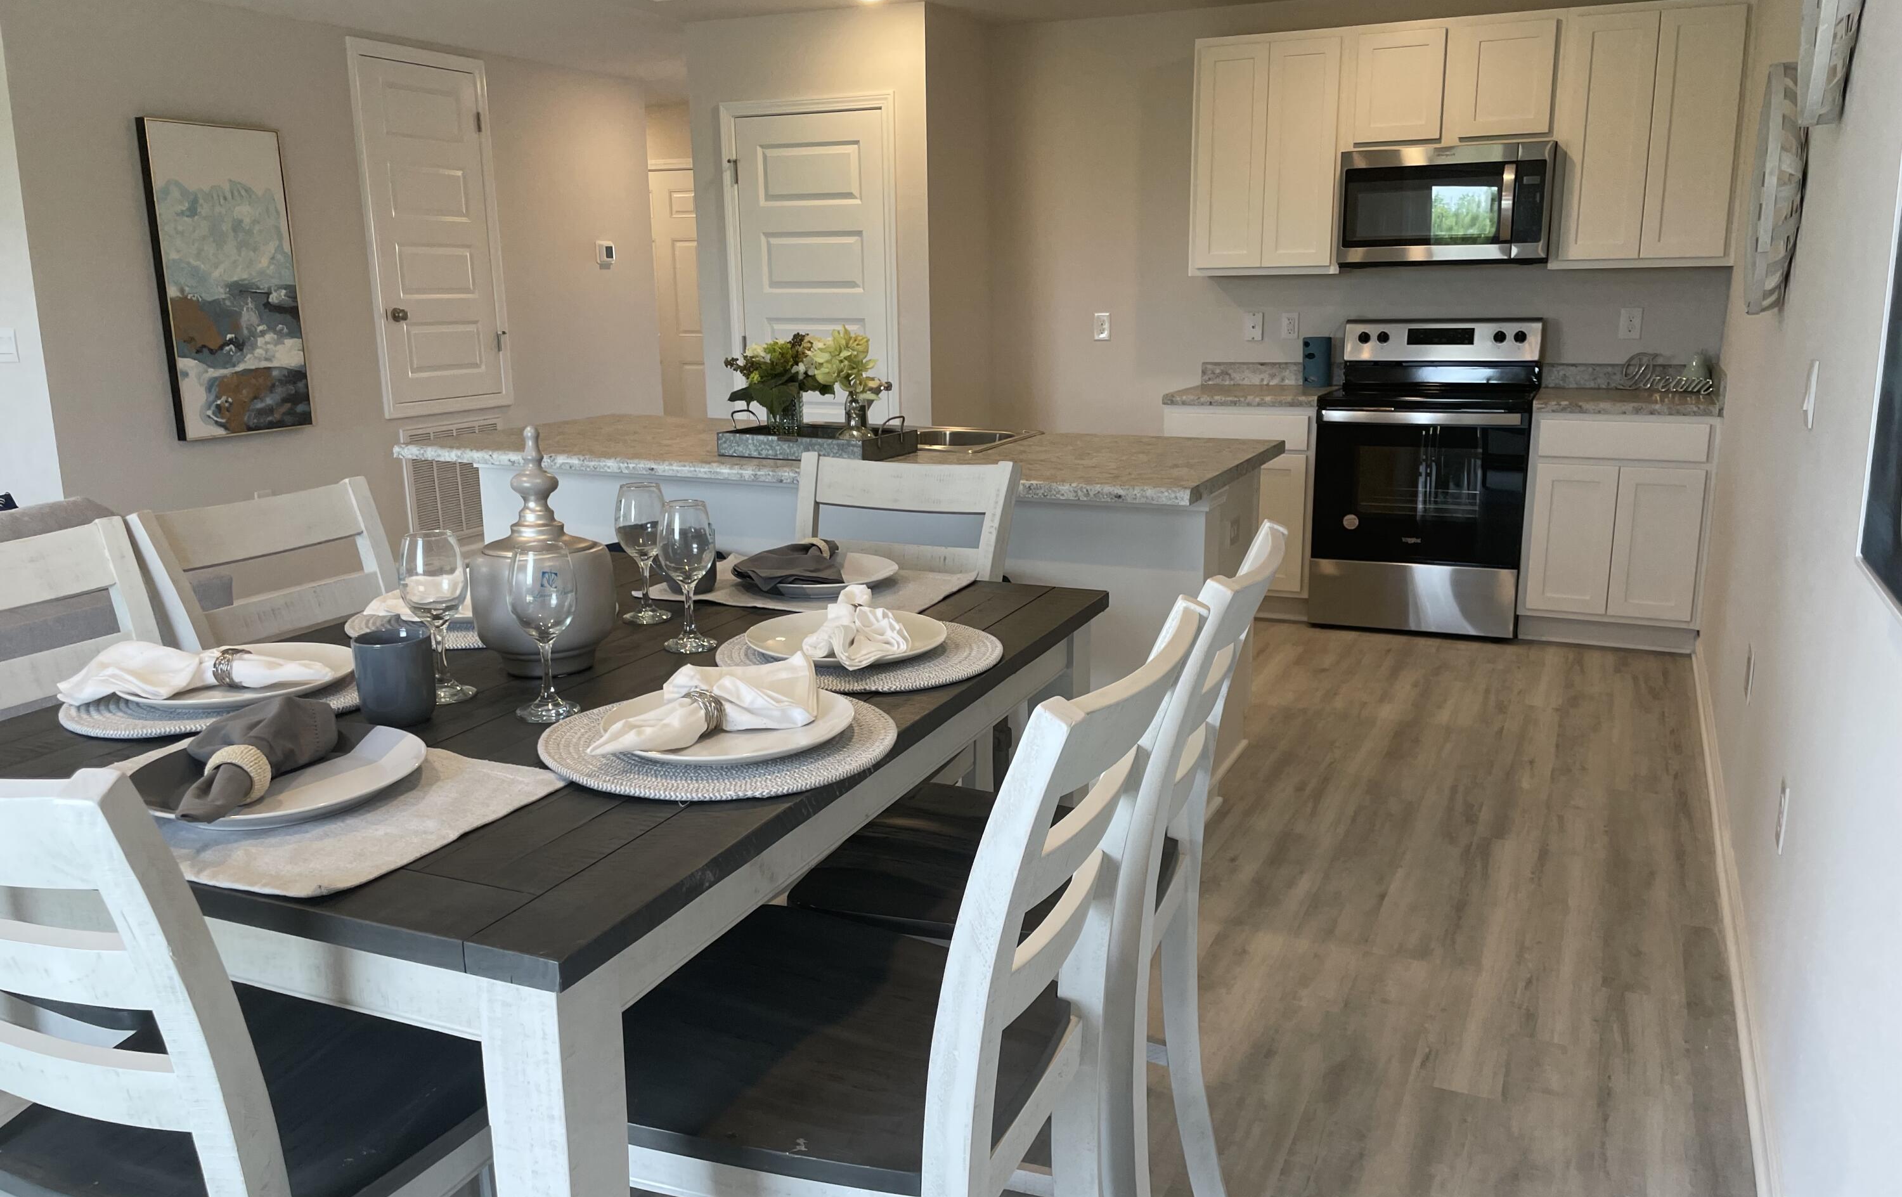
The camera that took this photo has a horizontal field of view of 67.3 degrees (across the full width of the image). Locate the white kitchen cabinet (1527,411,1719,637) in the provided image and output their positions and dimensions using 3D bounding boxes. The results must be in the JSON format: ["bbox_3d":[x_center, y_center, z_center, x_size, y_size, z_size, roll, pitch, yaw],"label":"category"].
[{"bbox_3d":[2.495,-0.337,5.386,0.603,0.767,0.600,5,14,23],"label":"white kitchen cabinet"}]

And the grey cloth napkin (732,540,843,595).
[{"bbox_3d":[-0.258,-0.060,2.407,0.220,0.060,0.250,5,15,25],"label":"grey cloth napkin"}]

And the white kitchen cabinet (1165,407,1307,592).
[{"bbox_3d":[1.246,-0.439,5.919,0.600,0.767,0.600,5,14,23],"label":"white kitchen cabinet"}]

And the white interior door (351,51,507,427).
[{"bbox_3d":[-2.414,-1.701,6.694,0.050,1.630,0.800,5,15,25],"label":"white interior door"}]

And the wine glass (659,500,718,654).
[{"bbox_3d":[-0.375,-0.034,2.028,0.081,0.205,0.081,-1,13,0],"label":"wine glass"}]

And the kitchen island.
[{"bbox_3d":[-0.353,-0.024,4.413,2.525,0.914,0.994,5,14,24],"label":"kitchen island"}]

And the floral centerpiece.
[{"bbox_3d":[-0.410,-0.595,4.054,0.480,0.360,0.250,5,15,25],"label":"floral centerpiece"}]

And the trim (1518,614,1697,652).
[{"bbox_3d":[2.428,0.130,5.315,0.595,0.102,0.020,5,14,23],"label":"trim"}]

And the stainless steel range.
[{"bbox_3d":[1.845,-0.472,5.563,0.760,1.190,0.680,5,15,25],"label":"stainless steel range"}]

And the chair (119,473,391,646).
[{"bbox_3d":[-0.928,0.373,2.413,0.560,1.080,0.455,6,15,28],"label":"chair"}]

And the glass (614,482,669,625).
[{"bbox_3d":[-0.456,-0.070,2.109,0.078,0.200,0.078,4,14,22],"label":"glass"}]

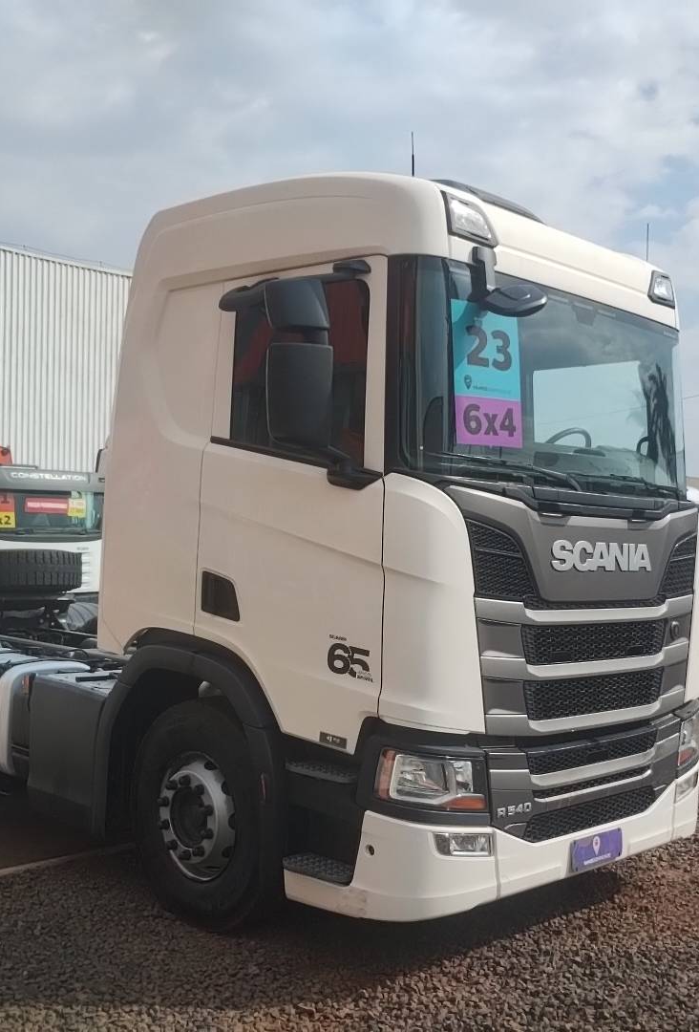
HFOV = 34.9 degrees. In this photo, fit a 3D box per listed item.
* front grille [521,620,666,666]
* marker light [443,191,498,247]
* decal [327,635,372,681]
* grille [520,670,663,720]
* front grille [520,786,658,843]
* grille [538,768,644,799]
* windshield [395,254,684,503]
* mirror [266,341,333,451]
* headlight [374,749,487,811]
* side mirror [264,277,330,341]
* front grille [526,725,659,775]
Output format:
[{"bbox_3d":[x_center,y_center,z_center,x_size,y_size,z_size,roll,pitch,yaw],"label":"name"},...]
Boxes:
[{"bbox_3d":[1.116,0.552,4.916,1.170,0.180,0.080,3,-3,-45],"label":"front grille"},{"bbox_3d":[0.500,-1.234,4.651,0.315,0.200,0.110,3,-3,-45],"label":"marker light"},{"bbox_3d":[-0.001,0.555,4.335,0.015,0.165,0.260,3,-3,-45],"label":"decal"},{"bbox_3d":[1.110,0.787,4.909,1.120,0.180,0.080,3,-3,-45],"label":"grille"},{"bbox_3d":[1.092,1.343,5.045,0.081,0.126,1.081,-1,-3,45],"label":"front grille"},{"bbox_3d":[1.098,1.206,5.046,0.071,0.061,0.970,-1,-3,45],"label":"grille"},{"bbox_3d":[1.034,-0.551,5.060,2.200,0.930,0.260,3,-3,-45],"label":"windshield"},{"bbox_3d":[-0.201,-0.481,4.468,0.242,0.409,0.141,3,-3,-33],"label":"mirror"},{"bbox_3d":[0.330,1.034,4.310,0.430,0.230,0.220,3,-3,-45],"label":"headlight"},{"bbox_3d":[-0.204,-0.803,4.375,0.220,0.250,0.160,3,-3,-45],"label":"side mirror"},{"bbox_3d":[1.097,1.061,5.056,0.081,0.106,1.071,-1,-3,45],"label":"front grille"}]

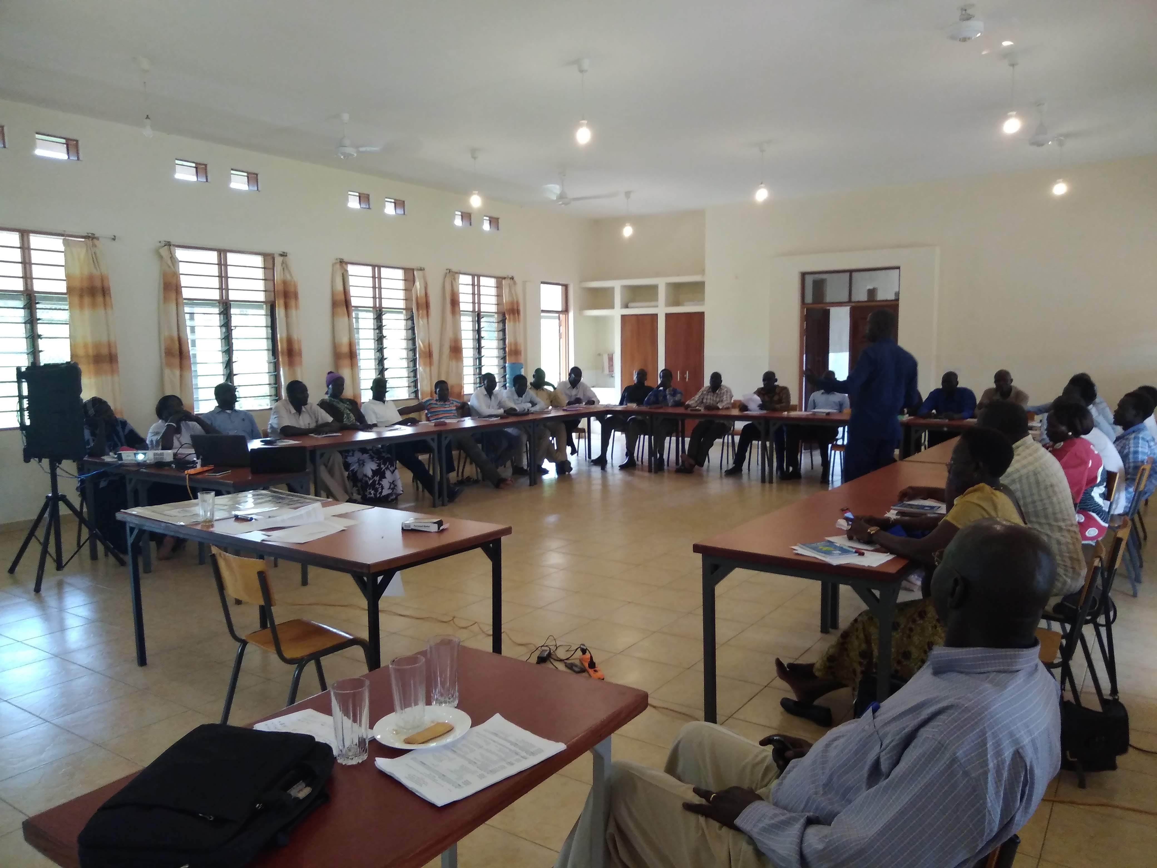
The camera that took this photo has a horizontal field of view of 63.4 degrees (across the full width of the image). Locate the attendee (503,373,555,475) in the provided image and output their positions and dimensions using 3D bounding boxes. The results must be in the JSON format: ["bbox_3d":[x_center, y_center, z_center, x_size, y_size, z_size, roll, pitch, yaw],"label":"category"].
[{"bbox_3d":[-0.716,-0.138,11.662,0.540,1.200,0.720,-4,6,-34],"label":"attendee"}]

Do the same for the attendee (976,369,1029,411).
[{"bbox_3d":[4.251,-0.024,9.437,0.560,1.260,0.850,4,7,38],"label":"attendee"}]

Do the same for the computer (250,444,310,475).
[{"bbox_3d":[-1.917,0.145,5.939,0.340,0.180,0.240,-3,6,-28],"label":"computer"}]

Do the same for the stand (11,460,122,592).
[{"bbox_3d":[-3.529,0.555,6.268,0.730,0.841,0.743,-2,5,-13],"label":"stand"}]

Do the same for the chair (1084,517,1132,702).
[{"bbox_3d":[1.948,0.756,3.887,0.530,0.800,0.430,3,6,34],"label":"chair"}]

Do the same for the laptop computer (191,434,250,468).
[{"bbox_3d":[-2.265,0.102,6.107,0.350,0.205,0.330,1,5,11],"label":"laptop computer"}]

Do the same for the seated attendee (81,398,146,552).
[{"bbox_3d":[-3.477,0.296,7.125,0.760,1.170,0.600,4,7,38],"label":"seated attendee"}]

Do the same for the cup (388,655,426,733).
[{"bbox_3d":[-0.337,0.520,1.872,0.071,0.136,0.071,-1,5,0],"label":"cup"}]

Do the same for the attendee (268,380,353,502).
[{"bbox_3d":[-2.464,0.110,8.628,0.780,1.220,0.660,3,6,36],"label":"attendee"}]

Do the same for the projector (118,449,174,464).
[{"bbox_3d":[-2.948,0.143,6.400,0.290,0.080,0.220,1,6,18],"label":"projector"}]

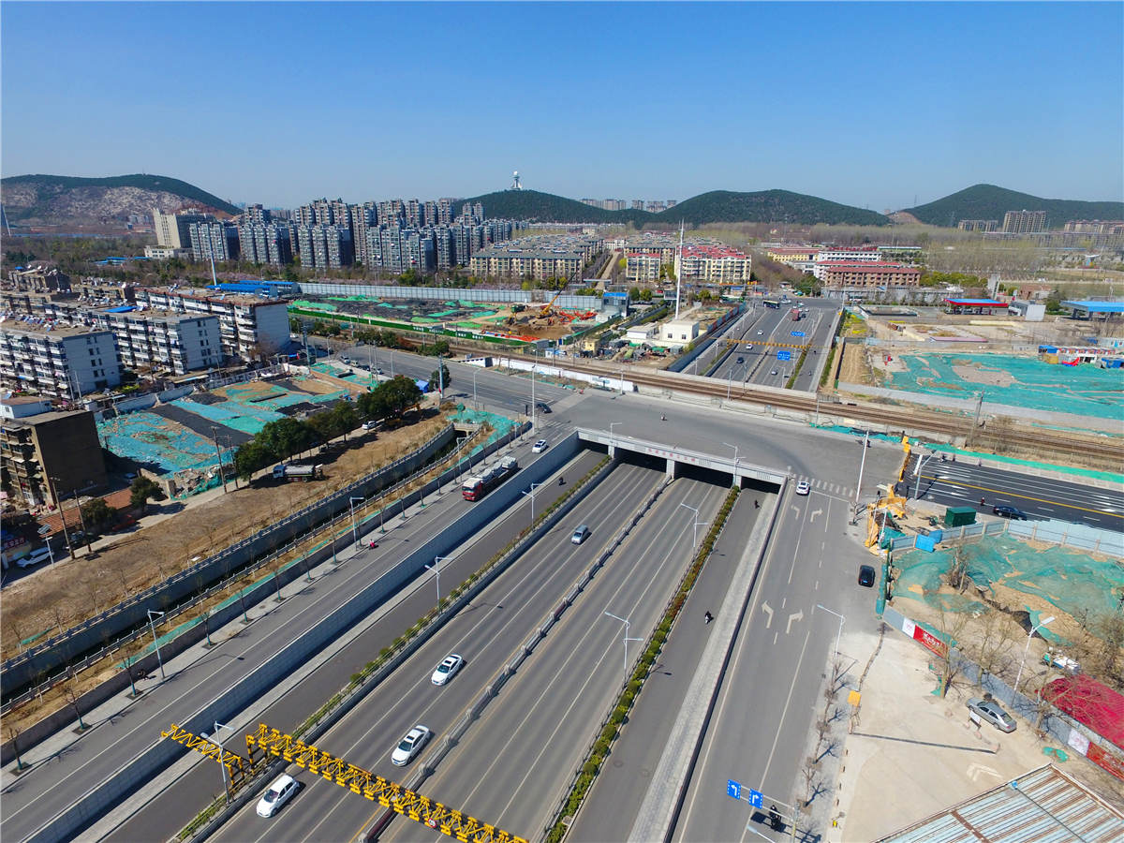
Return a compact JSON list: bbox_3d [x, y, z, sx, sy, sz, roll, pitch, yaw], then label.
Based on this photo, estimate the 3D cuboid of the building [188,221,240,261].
[{"bbox_3d":[-292.780,-149.510,549.320,44.060,35.000,11.510,9,20,25],"label":"building"}]

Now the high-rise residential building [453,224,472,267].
[{"bbox_3d":[-85.122,-153.911,568.211,12.894,35.958,12.000,7,19,19],"label":"high-rise residential building"}]

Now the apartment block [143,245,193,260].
[{"bbox_3d":[-376.530,-164.120,628.880,42.860,12.500,28.000,9,20,25],"label":"apartment block"}]

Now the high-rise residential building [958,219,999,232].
[{"bbox_3d":[664.330,-300.910,1040.130,52.000,37.000,15.000,4,18,13],"label":"high-rise residential building"}]

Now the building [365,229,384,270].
[{"bbox_3d":[-138.470,-130.580,495.180,14.110,34.500,13.000,9,20,25],"label":"building"}]

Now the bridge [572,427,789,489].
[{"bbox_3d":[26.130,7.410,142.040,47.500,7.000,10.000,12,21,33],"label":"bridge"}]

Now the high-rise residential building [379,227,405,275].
[{"bbox_3d":[-123.420,-127.940,486.550,16.760,35.000,13.000,9,20,25],"label":"high-rise residential building"}]

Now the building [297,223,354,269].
[{"bbox_3d":[-189.503,-138.762,519.405,37.500,35.563,16.000,7,19,19],"label":"building"}]

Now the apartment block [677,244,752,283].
[{"bbox_3d":[106.940,-111.400,464.060,52.280,20.500,14.000,2,18,5],"label":"apartment block"}]

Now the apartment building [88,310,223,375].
[{"bbox_3d":[-130.275,-27.474,208.609,47.741,15.700,13.000,10,20,27],"label":"apartment building"}]

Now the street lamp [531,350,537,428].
[{"bbox_3d":[-6.360,-5.670,144.790,1.000,17.500,0.600,12,21,32],"label":"street lamp"}]

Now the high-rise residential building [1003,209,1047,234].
[{"bbox_3d":[758.290,-320.370,1071.830,53.000,51.000,14.000,4,18,12],"label":"high-rise residential building"}]

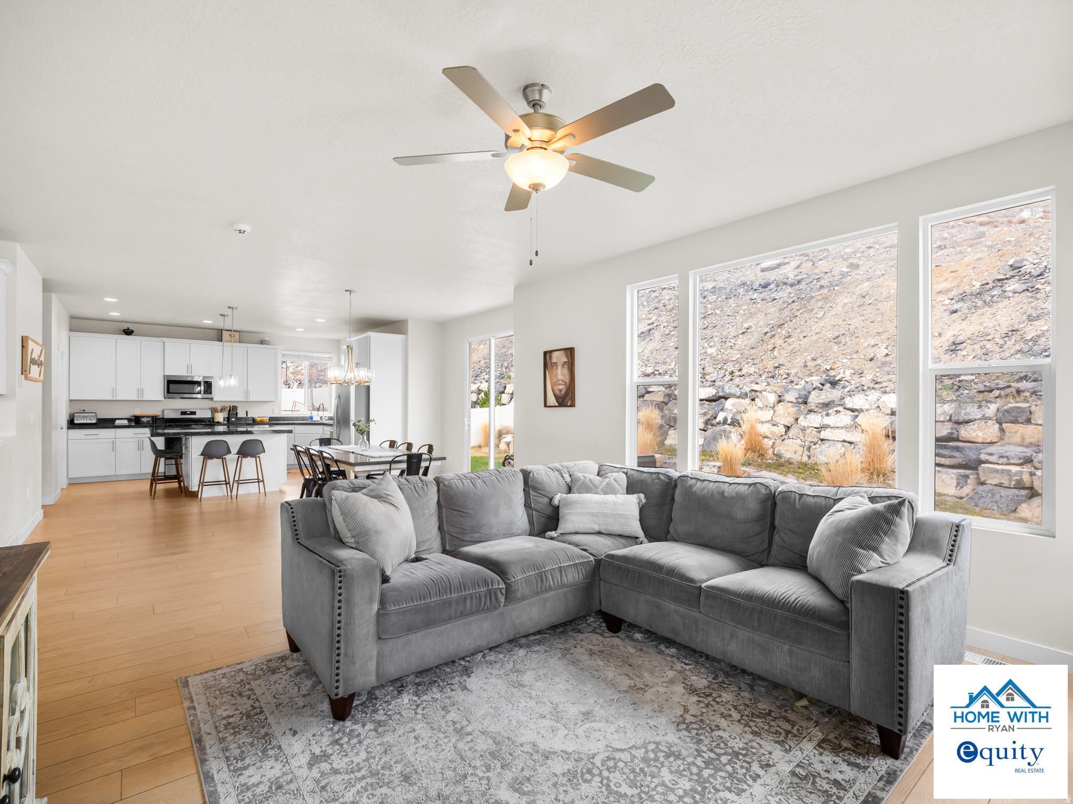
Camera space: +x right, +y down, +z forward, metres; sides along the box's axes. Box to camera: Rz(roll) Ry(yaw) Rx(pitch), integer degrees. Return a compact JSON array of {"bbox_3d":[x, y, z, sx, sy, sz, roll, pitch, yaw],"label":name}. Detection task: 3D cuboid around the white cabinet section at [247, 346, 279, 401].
[{"bbox_3d":[-5.517,-0.556,9.950,0.561,1.071,0.325,0,0,-39],"label":"white cabinet section"}]

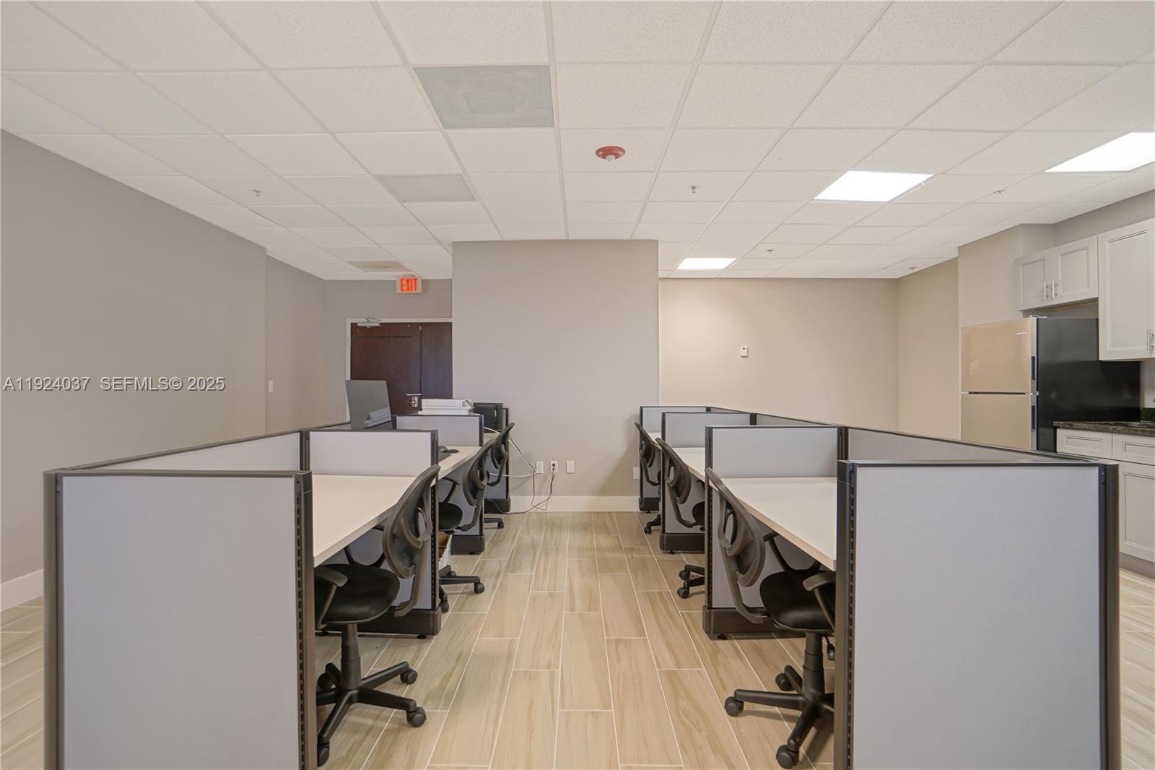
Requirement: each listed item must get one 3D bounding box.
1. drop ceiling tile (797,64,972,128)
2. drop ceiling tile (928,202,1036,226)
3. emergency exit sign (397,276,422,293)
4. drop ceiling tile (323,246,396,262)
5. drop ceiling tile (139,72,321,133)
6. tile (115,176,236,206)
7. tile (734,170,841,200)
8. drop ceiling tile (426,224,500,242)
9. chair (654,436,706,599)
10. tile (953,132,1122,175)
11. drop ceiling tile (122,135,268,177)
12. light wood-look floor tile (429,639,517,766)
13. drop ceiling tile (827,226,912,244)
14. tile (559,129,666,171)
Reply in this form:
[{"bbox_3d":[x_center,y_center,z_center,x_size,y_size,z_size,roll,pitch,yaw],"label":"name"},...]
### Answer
[{"bbox_3d":[1.450,-1.395,2.490,0.605,0.020,0.550,0,0,0],"label":"drop ceiling tile"},{"bbox_3d":[3.363,-1.424,4.250,0.618,0.020,0.576,0,0,0],"label":"drop ceiling tile"},{"bbox_3d":[-2.107,-1.266,6.460,0.315,0.205,0.050,0,0,0],"label":"emergency exit sign"},{"bbox_3d":[-2.278,-1.385,5.366,0.605,0.020,0.550,0,0,0],"label":"drop ceiling tile"},{"bbox_3d":[-1.725,-1.452,2.647,0.630,0.020,0.595,0,0,0],"label":"drop ceiling tile"},{"bbox_3d":[-2.846,-1.403,3.719,0.500,0.020,0.580,0,0,0],"label":"tile"},{"bbox_3d":[1.461,-1.407,3.643,0.614,0.020,0.557,0,0,1],"label":"tile"},{"bbox_3d":[-1.026,-1.416,4.815,0.620,0.020,0.580,0,0,0],"label":"drop ceiling tile"},{"bbox_3d":[0.825,0.779,3.059,0.630,0.906,0.600,0,0,0],"label":"chair"},{"bbox_3d":[2.727,-1.412,3.130,0.620,0.020,0.580,0,0,0],"label":"tile"},{"bbox_3d":[-2.266,-1.384,3.102,0.615,0.018,0.570,0,0,0],"label":"drop ceiling tile"},{"bbox_3d":[-0.386,1.247,2.095,0.206,0.010,0.839,0,0,0],"label":"light wood-look floor tile"},{"bbox_3d":[2.740,-1.424,4.830,0.618,0.020,0.576,0,0,0],"label":"drop ceiling tile"},{"bbox_3d":[0.213,-1.417,3.123,0.618,0.020,0.576,0,0,0],"label":"tile"}]

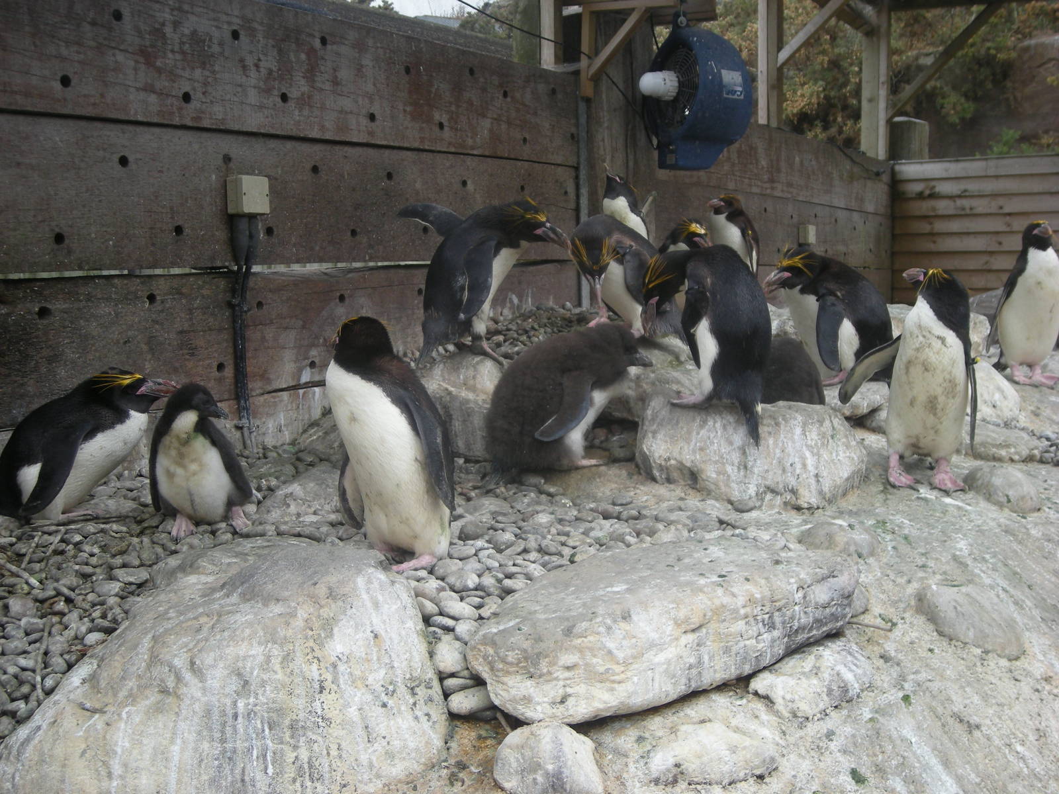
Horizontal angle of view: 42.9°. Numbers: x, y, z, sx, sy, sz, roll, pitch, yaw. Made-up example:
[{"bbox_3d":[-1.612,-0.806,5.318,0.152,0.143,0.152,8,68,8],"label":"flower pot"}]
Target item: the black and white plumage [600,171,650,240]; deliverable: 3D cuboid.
[{"bbox_3d":[0.303,-0.479,4.200,0.200,0.450,0.200,4,8,37],"label":"black and white plumage"}]

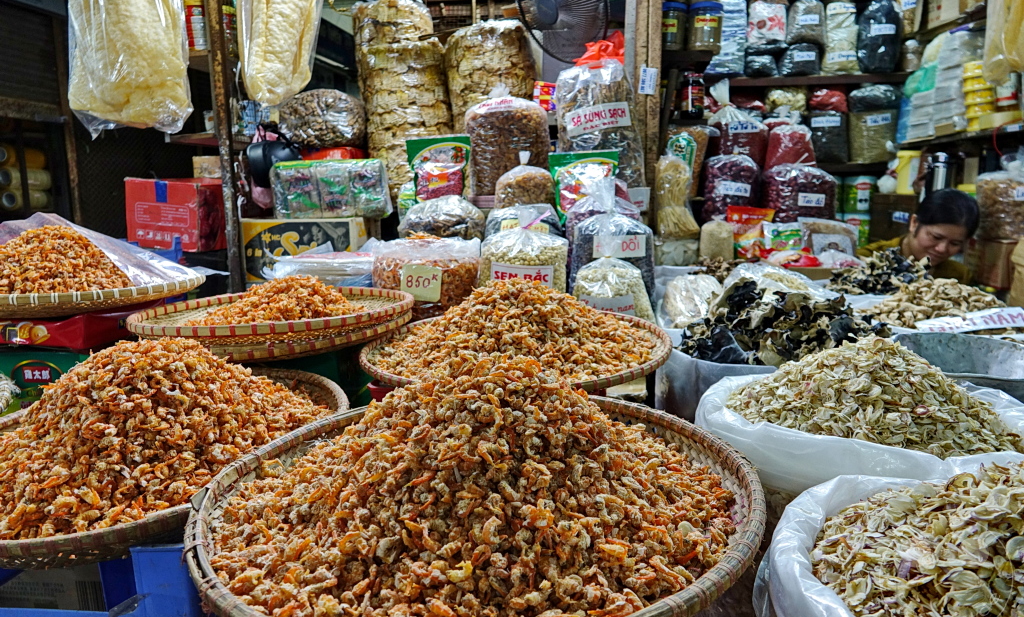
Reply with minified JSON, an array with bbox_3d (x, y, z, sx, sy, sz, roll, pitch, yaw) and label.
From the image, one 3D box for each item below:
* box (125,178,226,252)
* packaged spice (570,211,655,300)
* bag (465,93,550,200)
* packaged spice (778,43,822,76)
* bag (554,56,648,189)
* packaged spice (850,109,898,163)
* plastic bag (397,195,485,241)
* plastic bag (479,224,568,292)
[{"bbox_3d":[-1.049,-0.306,2.197,0.234,0.198,0.240,6,11,7],"label":"box"},{"bbox_3d":[0.224,-0.118,1.520,0.181,0.199,0.120,0,10,0],"label":"packaged spice"},{"bbox_3d":[-0.011,-0.415,1.740,0.203,0.257,0.150,0,10,0],"label":"bag"},{"bbox_3d":[0.981,-0.846,2.330,0.133,0.113,0.120,1,10,9],"label":"packaged spice"},{"bbox_3d":[0.253,-0.503,1.950,0.263,0.399,0.170,-1,11,-3],"label":"bag"},{"bbox_3d":[1.119,-0.534,2.120,0.133,0.160,0.120,3,11,15],"label":"packaged spice"},{"bbox_3d":[-0.189,-0.229,1.800,0.231,0.131,0.170,0,11,0],"label":"plastic bag"},{"bbox_3d":[0.025,-0.104,1.480,0.189,0.172,0.130,0,10,0],"label":"plastic bag"}]

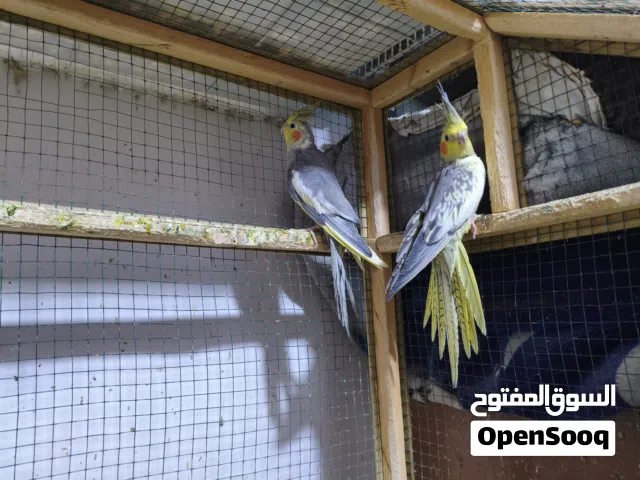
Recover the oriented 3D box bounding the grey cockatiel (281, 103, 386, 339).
[{"bbox_3d":[0.019,-0.027,0.625,0.077,0.295,0.140,6,-10,-40],"label":"grey cockatiel"}]

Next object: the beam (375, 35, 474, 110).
[{"bbox_3d":[0.136,-0.217,0.640,0.026,0.030,0.180,4,-9,-31],"label":"beam"}]

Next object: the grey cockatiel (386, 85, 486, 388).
[{"bbox_3d":[0.133,-0.004,0.540,0.078,0.325,0.120,-8,-10,43],"label":"grey cockatiel"}]

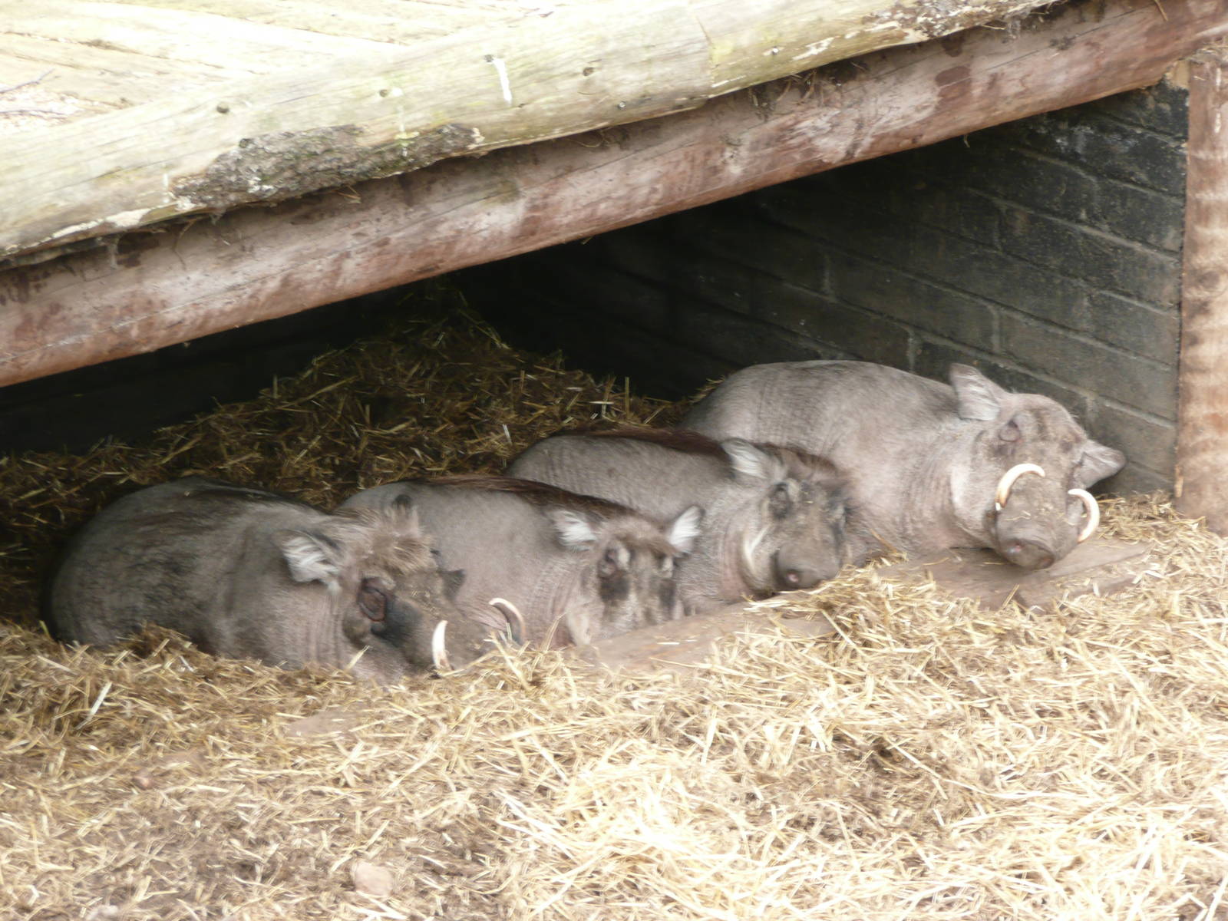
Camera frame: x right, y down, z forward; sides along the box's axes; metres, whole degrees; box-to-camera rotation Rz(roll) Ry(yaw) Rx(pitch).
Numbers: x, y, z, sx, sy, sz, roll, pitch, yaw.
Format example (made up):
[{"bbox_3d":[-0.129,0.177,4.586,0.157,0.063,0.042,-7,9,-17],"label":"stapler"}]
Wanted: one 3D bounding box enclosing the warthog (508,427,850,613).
[{"bbox_3d":[0.121,0.121,9.750,0.380,0.340,0.920,-16,23,-42],"label":"warthog"}]

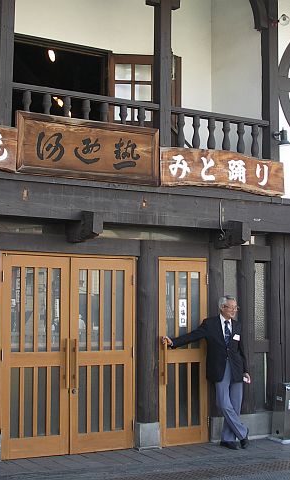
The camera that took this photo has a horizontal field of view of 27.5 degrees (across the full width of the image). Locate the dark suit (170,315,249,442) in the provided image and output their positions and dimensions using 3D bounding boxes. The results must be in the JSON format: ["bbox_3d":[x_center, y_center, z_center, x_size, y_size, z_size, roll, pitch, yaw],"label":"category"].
[{"bbox_3d":[0.700,1.492,6.420,0.840,1.360,0.400,1,-5,-7],"label":"dark suit"}]

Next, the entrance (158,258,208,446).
[{"bbox_3d":[0.432,1.218,6.519,0.642,2.024,0.080,2,-5,-26],"label":"entrance"}]

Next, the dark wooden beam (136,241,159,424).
[{"bbox_3d":[0.027,0.965,6.340,0.230,1.904,0.230,0,-5,0],"label":"dark wooden beam"}]

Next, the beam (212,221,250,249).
[{"bbox_3d":[0.927,-0.039,6.445,0.110,0.240,0.650,2,-5,-26],"label":"beam"}]

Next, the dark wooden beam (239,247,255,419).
[{"bbox_3d":[1.233,1.064,7.080,0.200,2.007,0.200,0,-6,0],"label":"dark wooden beam"}]

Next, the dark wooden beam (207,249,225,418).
[{"bbox_3d":[0.839,1.042,6.917,0.210,1.990,0.210,0,-6,0],"label":"dark wooden beam"}]

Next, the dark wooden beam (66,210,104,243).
[{"bbox_3d":[-0.574,-0.106,5.716,0.110,0.245,0.700,2,-5,-26],"label":"dark wooden beam"}]

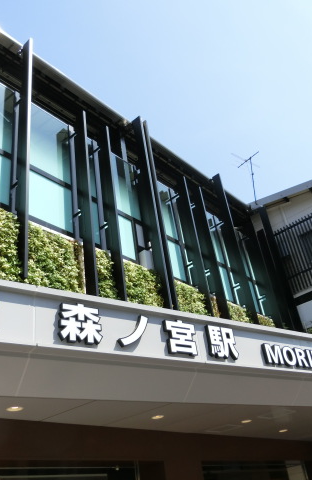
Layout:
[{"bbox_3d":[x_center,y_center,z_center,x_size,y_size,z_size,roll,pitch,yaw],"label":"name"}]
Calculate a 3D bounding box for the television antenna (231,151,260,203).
[{"bbox_3d":[3.355,-2.022,16.081,1.470,2.060,1.026,18,-37,-32],"label":"television antenna"}]

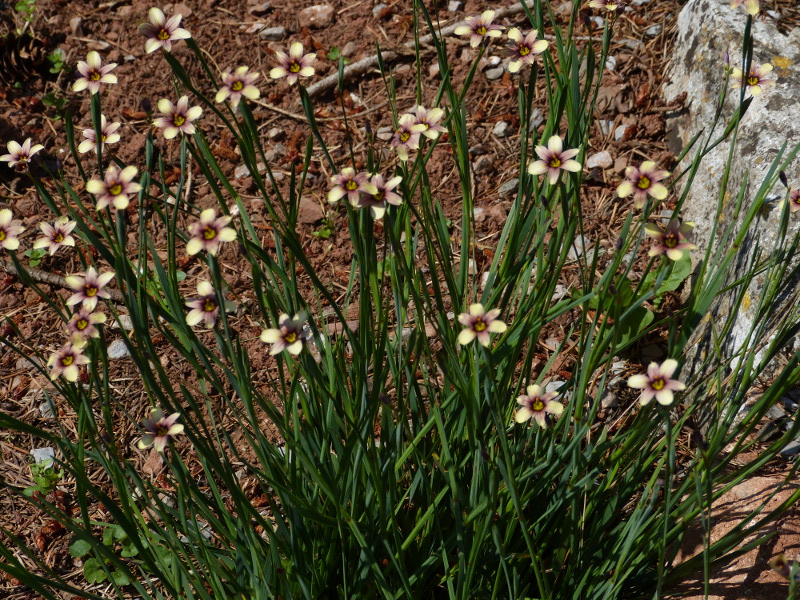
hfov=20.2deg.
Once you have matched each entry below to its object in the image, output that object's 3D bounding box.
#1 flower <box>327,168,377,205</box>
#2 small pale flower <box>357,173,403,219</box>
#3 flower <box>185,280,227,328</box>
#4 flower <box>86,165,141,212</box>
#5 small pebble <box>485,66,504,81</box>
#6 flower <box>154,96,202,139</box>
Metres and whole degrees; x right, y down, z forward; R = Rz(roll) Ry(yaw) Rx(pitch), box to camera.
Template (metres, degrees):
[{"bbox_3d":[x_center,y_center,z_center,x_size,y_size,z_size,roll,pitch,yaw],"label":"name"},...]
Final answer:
[{"bbox_3d":[-0.025,-0.056,1.120,0.022,0.010,0.021,-1,81,-1],"label":"flower"},{"bbox_3d":[-0.010,-0.051,1.115,0.023,0.010,0.023,-4,73,-5],"label":"small pale flower"},{"bbox_3d":[-0.091,0.002,1.060,0.023,0.023,0.009,-4,-5,-5],"label":"flower"},{"bbox_3d":[-0.140,-0.055,1.100,0.026,0.010,0.025,-7,80,-9],"label":"flower"},{"bbox_3d":[0.063,-0.152,1.500,0.012,0.007,0.009,0,40,0],"label":"small pebble"},{"bbox_3d":[-0.112,-0.092,1.130,0.025,0.010,0.024,-3,72,-4],"label":"flower"}]

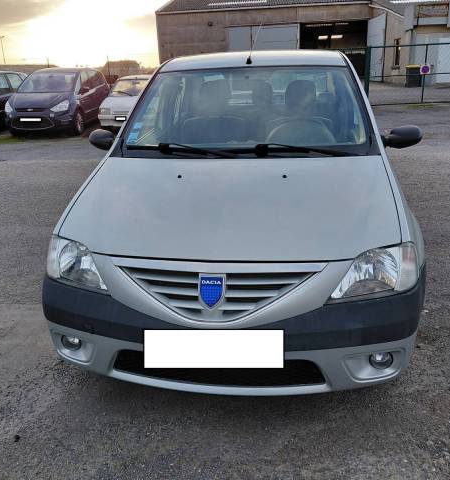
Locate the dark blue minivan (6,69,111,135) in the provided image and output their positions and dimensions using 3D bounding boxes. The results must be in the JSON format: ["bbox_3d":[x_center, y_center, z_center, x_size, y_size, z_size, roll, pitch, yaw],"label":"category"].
[{"bbox_3d":[-4.609,-4.005,13.104,1.904,1.658,4.768,-1,20,1],"label":"dark blue minivan"}]

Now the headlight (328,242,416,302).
[{"bbox_3d":[0.581,0.113,1.802,0.380,0.195,0.320,1,20,8],"label":"headlight"}]

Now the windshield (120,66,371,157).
[{"bbox_3d":[0.121,-0.811,2.777,1.420,0.160,0.850,1,51,8],"label":"windshield"}]

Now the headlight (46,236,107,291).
[{"bbox_3d":[-0.627,0.088,1.973,0.380,0.195,0.320,1,20,8],"label":"headlight"}]

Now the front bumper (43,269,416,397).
[{"bbox_3d":[-0.022,0.330,1.929,1.700,0.470,0.480,1,20,8],"label":"front bumper"}]

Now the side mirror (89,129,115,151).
[{"bbox_3d":[-0.767,-0.639,2.951,0.215,0.135,0.140,1,20,8],"label":"side mirror"}]

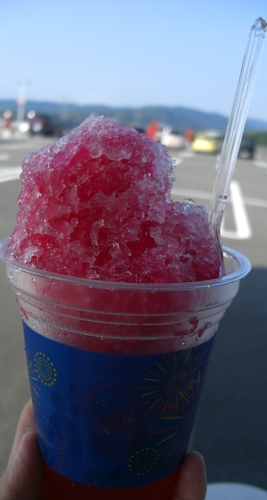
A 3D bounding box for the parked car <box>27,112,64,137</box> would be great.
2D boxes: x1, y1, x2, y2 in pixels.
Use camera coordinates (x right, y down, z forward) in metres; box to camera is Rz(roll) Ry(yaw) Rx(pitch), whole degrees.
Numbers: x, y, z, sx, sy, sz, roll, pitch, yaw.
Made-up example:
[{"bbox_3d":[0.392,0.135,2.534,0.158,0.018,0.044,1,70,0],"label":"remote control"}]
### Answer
[{"bbox_3d":[-6.593,-9.428,40.055,1.660,1.700,3.800,8,13,8],"label":"parked car"}]

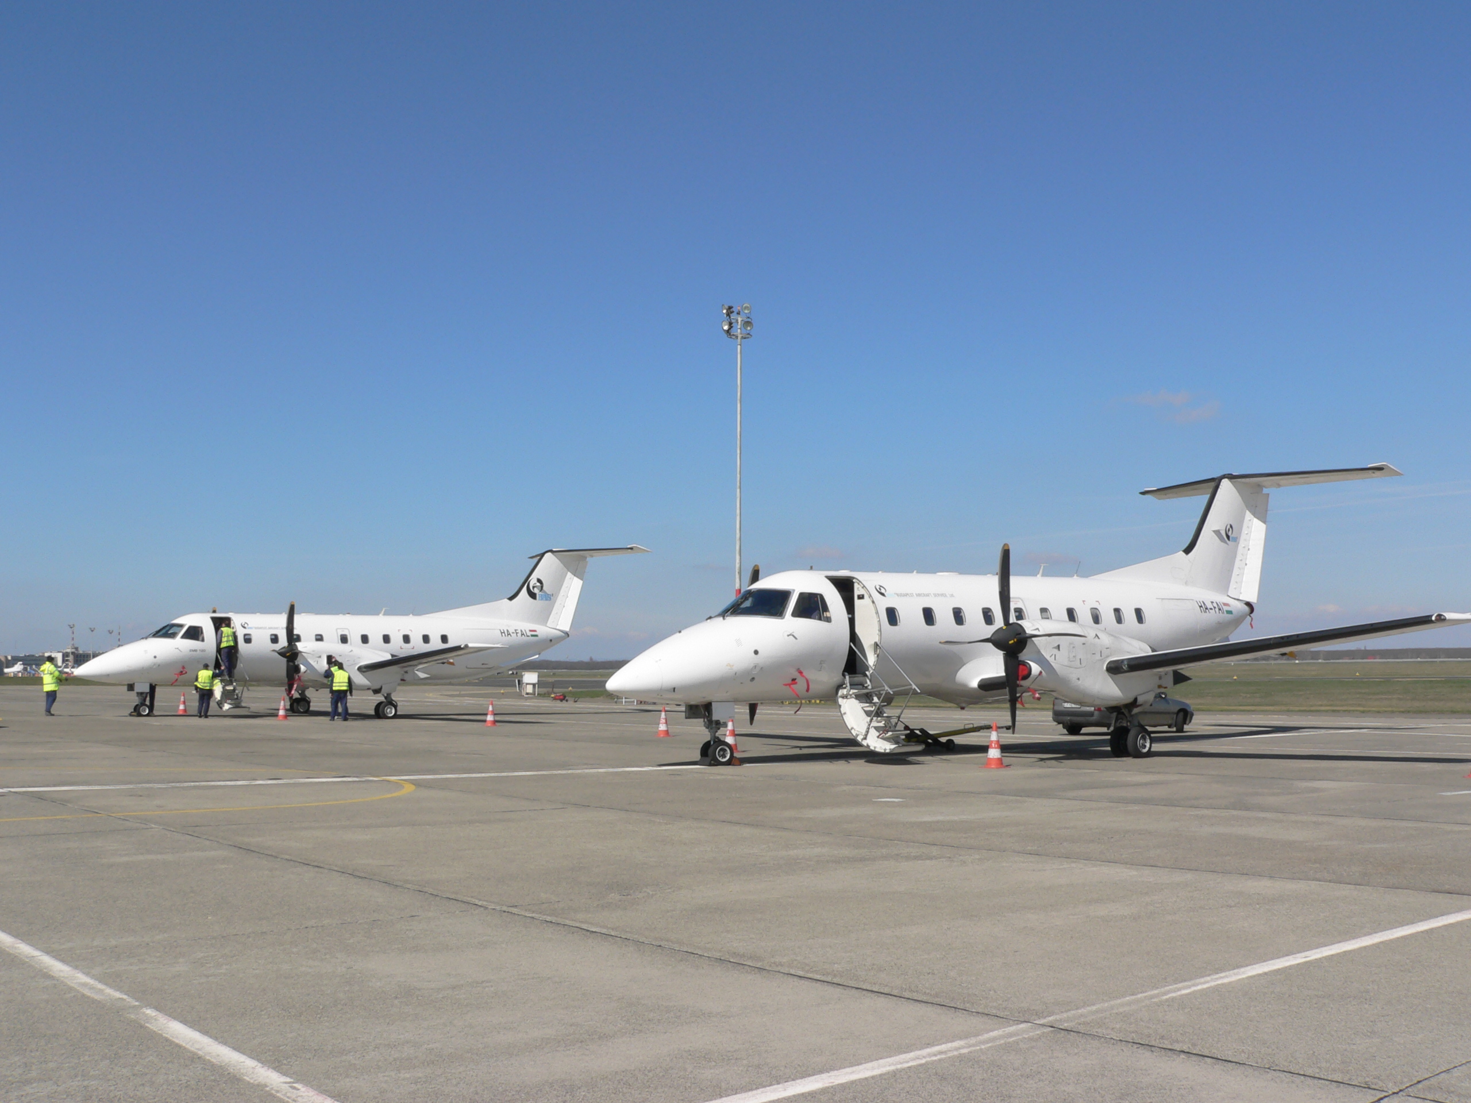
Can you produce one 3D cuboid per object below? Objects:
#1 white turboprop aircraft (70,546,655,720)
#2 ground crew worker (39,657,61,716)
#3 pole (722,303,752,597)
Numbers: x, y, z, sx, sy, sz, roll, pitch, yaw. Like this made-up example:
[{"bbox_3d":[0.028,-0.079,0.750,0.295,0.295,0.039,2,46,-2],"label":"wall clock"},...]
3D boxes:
[{"bbox_3d":[-13.057,2.563,53.400,20.050,6.350,19.780,4,-6,-40],"label":"white turboprop aircraft"},{"bbox_3d":[-20.505,4.029,45.800,0.500,1.790,0.560,3,-5,-33],"label":"ground crew worker"},{"bbox_3d":[0.152,-2.843,88.000,1.720,22.800,1.600,-1,-5,12],"label":"pole"}]

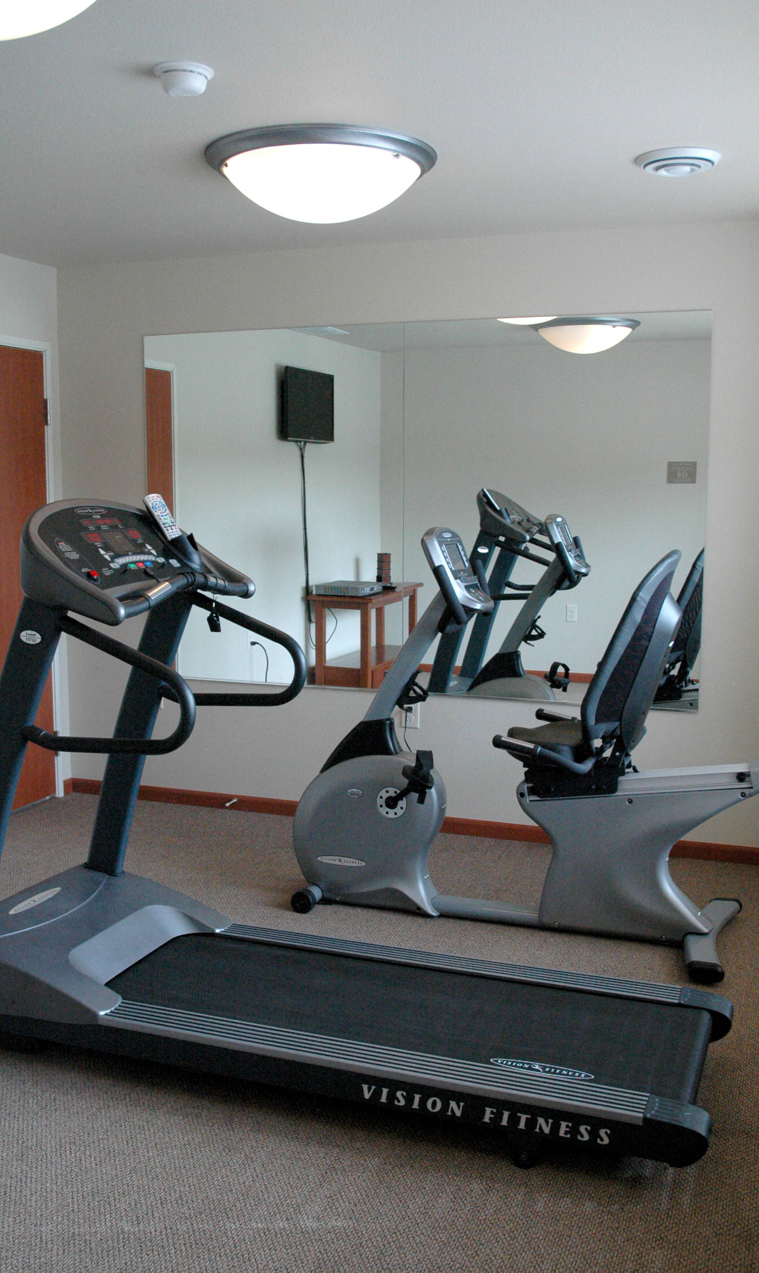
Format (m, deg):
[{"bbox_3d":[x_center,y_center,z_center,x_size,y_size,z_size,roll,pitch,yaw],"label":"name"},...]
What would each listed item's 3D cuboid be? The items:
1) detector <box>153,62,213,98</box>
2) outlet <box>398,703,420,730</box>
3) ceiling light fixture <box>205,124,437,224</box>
[{"bbox_3d":[-0.455,-1.289,2.957,0.139,0.054,0.139,0,7,0],"label":"detector"},{"bbox_3d":[0.131,0.328,5.366,0.073,0.118,0.009,3,8,21],"label":"outlet"},{"bbox_3d":[-0.169,-1.313,3.718,0.672,0.194,0.672,0,7,0],"label":"ceiling light fixture"}]

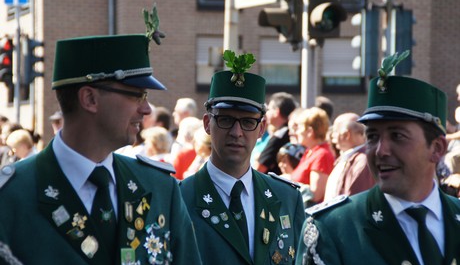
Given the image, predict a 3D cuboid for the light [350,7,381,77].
[{"bbox_3d":[1.783,-1.182,30.300,0.320,0.880,0.290,1,0,29],"label":"light"}]

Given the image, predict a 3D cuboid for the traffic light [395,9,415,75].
[{"bbox_3d":[2.306,-1.192,30.400,0.290,0.880,0.320,1,0,25],"label":"traffic light"}]

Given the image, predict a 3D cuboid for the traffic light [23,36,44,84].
[{"bbox_3d":[-3.748,-1.361,44.000,0.330,0.890,0.290,1,0,-18],"label":"traffic light"}]

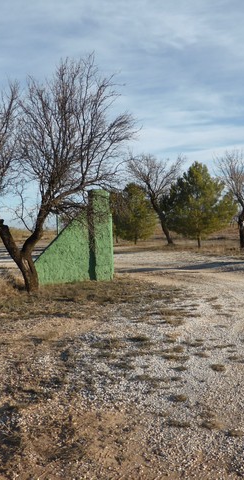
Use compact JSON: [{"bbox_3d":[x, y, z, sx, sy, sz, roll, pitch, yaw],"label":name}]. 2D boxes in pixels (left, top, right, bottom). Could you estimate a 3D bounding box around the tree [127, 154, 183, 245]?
[{"bbox_3d":[2.320,-2.892,33.000,3.870,6.430,3.870,-2,2,0],"label":"tree"}]

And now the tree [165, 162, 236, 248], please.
[{"bbox_3d":[4.840,-2.127,28.500,4.330,5.300,4.120,-2,2,0],"label":"tree"}]

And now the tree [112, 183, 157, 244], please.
[{"bbox_3d":[0.933,-1.978,34.500,3.190,4.630,3.190,-2,2,0],"label":"tree"}]

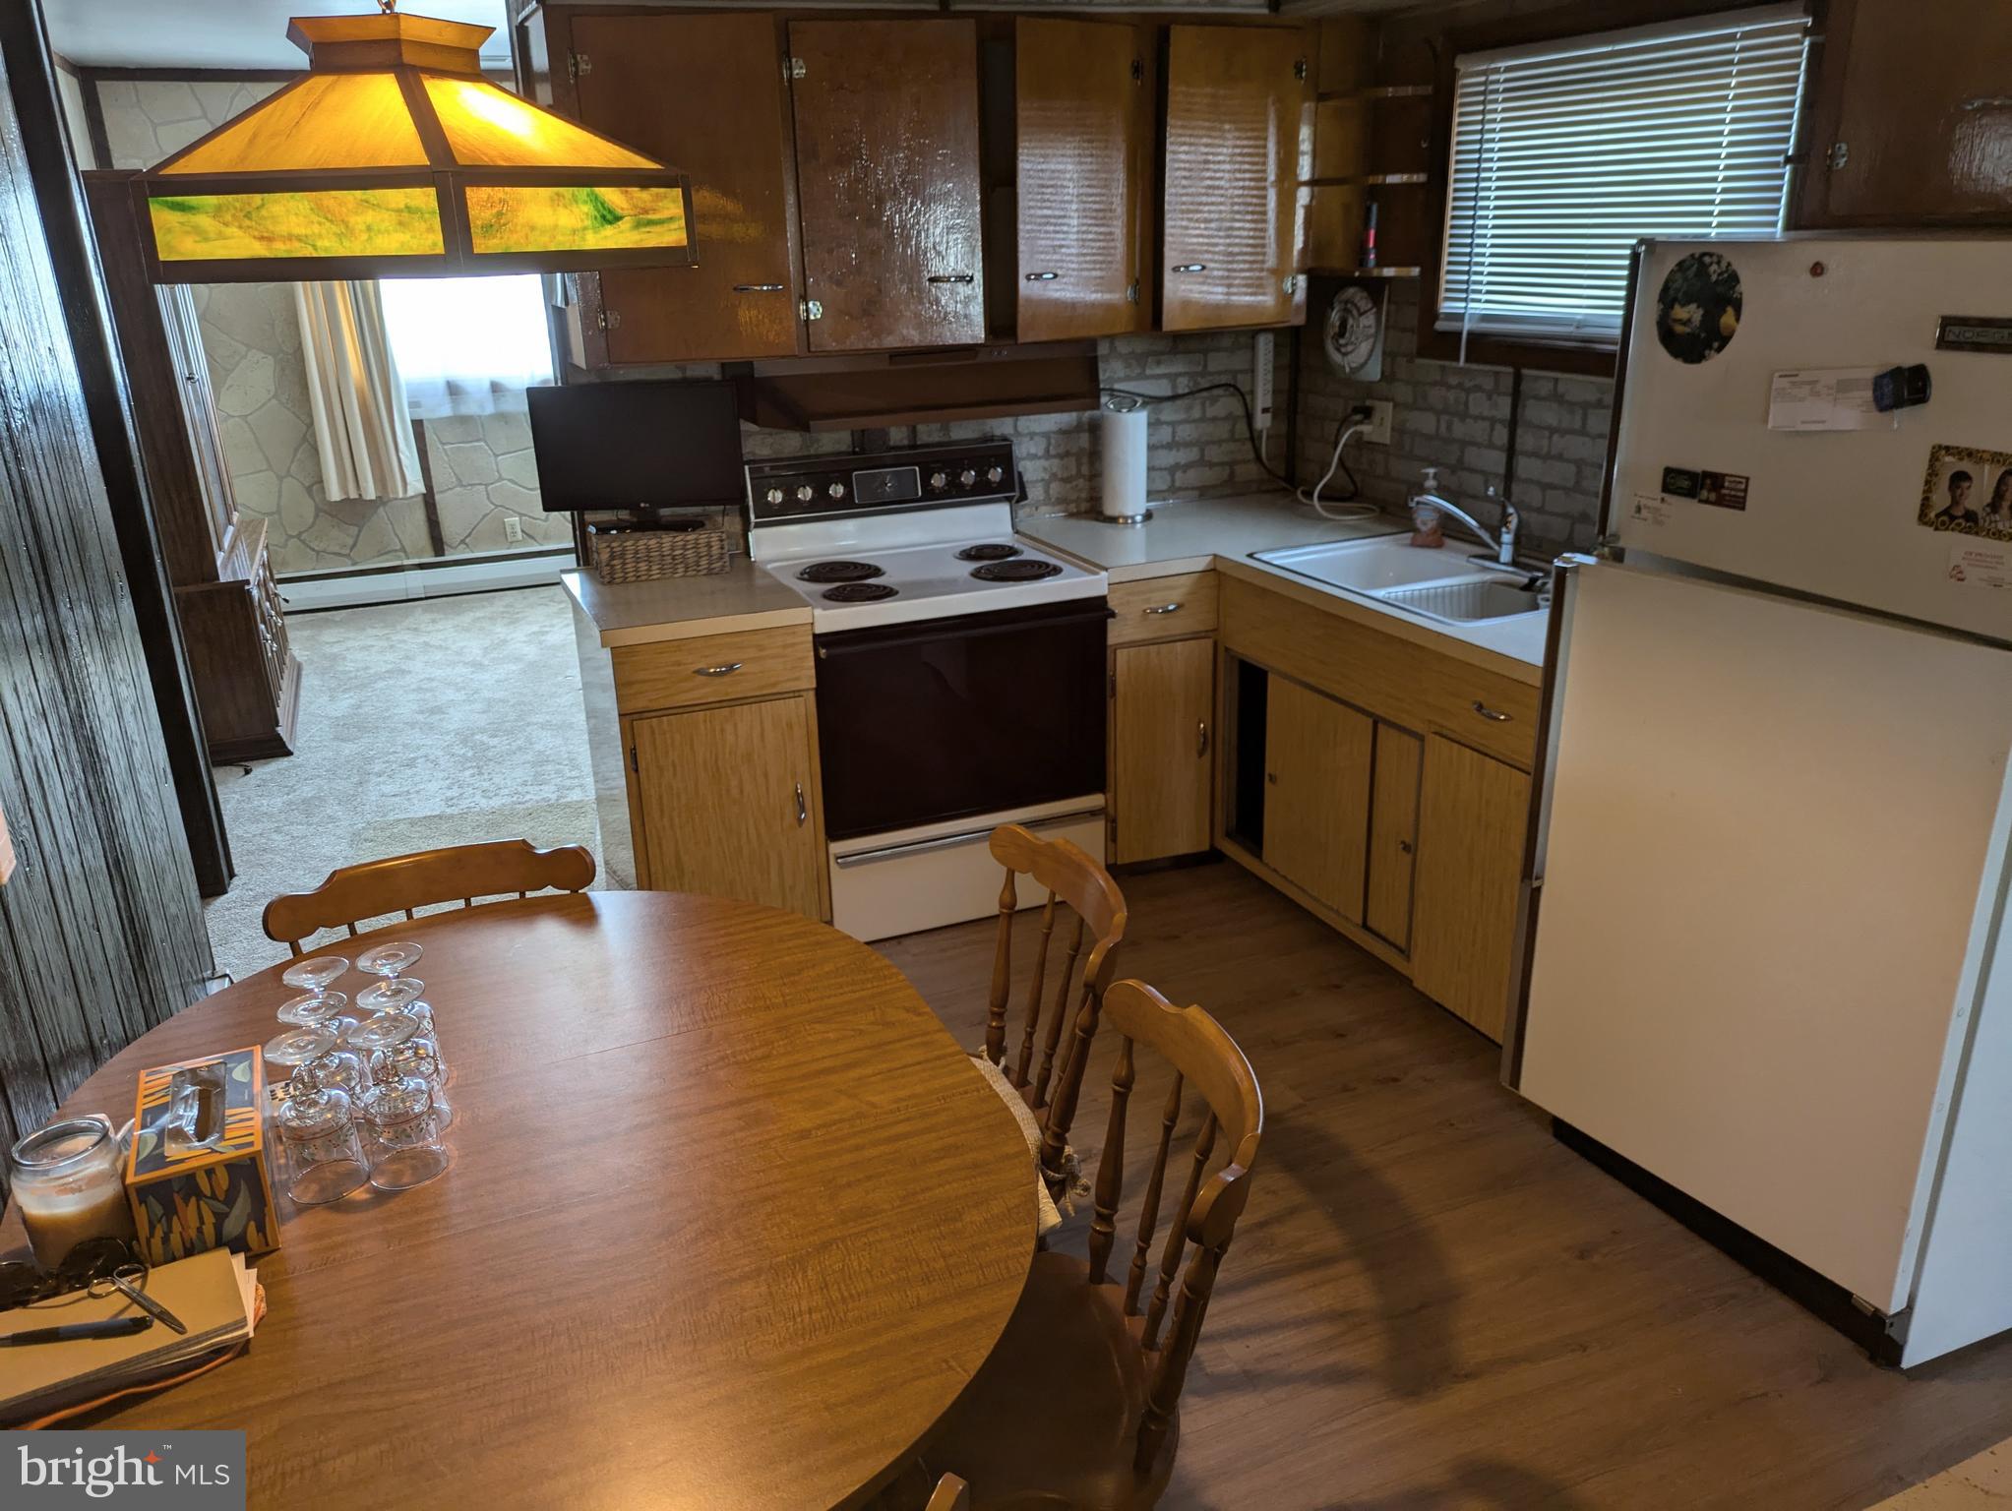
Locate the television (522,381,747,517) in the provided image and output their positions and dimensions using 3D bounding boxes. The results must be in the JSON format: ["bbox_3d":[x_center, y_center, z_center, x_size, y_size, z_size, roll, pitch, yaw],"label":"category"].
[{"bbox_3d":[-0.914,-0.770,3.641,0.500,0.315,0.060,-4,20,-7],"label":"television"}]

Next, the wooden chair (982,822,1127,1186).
[{"bbox_3d":[-0.108,0.577,2.200,0.520,0.860,0.460,-6,21,-14],"label":"wooden chair"}]

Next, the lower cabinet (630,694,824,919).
[{"bbox_3d":[-0.787,0.096,3.741,0.460,0.700,0.620,-10,22,-23],"label":"lower cabinet"}]

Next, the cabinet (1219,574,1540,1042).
[{"bbox_3d":[1.112,0.050,3.602,0.624,0.856,1.247,-9,22,-21],"label":"cabinet"}]

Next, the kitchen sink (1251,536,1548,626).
[{"bbox_3d":[1.061,-0.359,3.594,0.559,0.188,0.832,-9,22,-21],"label":"kitchen sink"}]

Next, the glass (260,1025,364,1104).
[{"bbox_3d":[-0.760,0.397,1.603,0.082,0.169,0.082,-9,22,-21],"label":"glass"}]

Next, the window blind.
[{"bbox_3d":[1.346,-1.298,3.347,0.050,0.664,1.020,-9,22,-21],"label":"window blind"}]

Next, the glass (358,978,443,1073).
[{"bbox_3d":[-0.709,0.356,1.714,0.082,0.169,0.082,-9,22,-21],"label":"glass"}]

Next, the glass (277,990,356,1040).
[{"bbox_3d":[-0.769,0.364,1.647,0.083,0.174,0.083,-10,22,-23],"label":"glass"}]

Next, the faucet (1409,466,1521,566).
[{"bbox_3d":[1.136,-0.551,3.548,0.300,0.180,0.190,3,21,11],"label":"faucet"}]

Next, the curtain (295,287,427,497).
[{"bbox_3d":[-3.132,-2.012,6.959,0.441,1.557,0.119,-9,22,-21],"label":"curtain"}]

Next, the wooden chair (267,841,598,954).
[{"bbox_3d":[-0.769,0.636,2.092,0.460,0.875,0.520,-8,21,-18],"label":"wooden chair"}]

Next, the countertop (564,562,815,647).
[{"bbox_3d":[-0.802,-0.393,3.552,0.470,0.038,0.660,-10,22,-23],"label":"countertop"}]

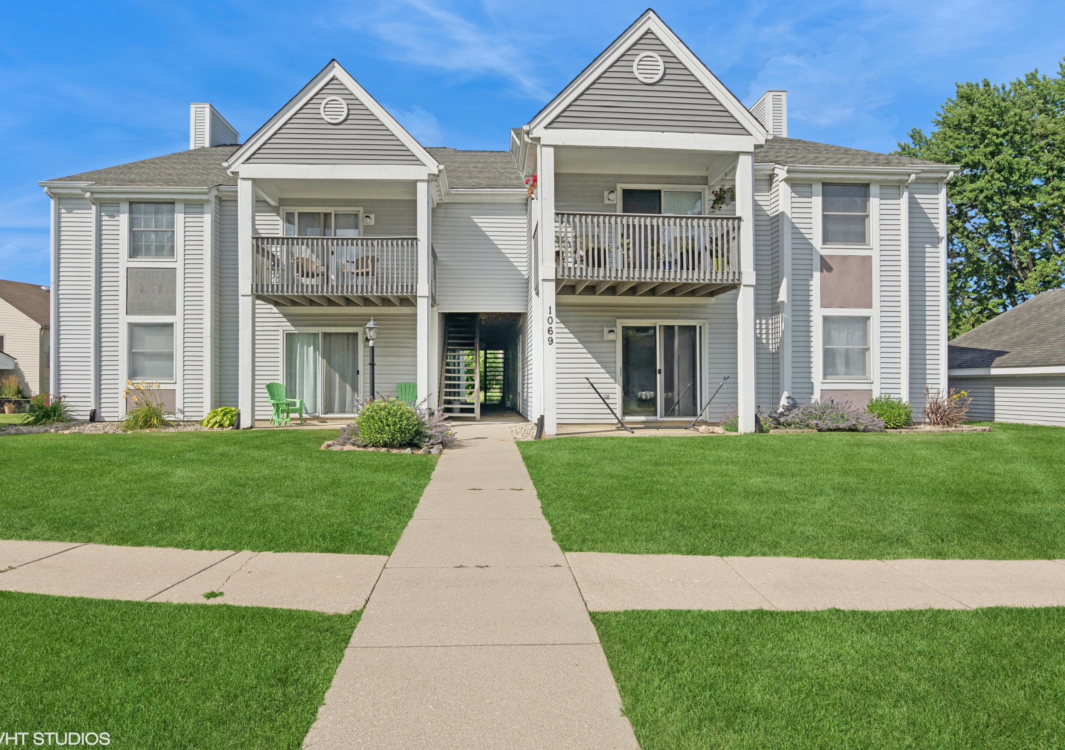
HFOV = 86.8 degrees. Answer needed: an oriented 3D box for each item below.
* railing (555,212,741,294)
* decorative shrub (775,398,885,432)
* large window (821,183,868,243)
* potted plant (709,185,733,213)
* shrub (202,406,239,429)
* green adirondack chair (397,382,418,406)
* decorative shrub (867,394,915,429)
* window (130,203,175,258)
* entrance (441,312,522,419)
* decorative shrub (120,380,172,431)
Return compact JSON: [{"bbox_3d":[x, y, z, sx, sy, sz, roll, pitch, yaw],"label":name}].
[{"bbox_3d":[1.974,-2.212,10.687,3.451,1.238,1.807,0,0,-2],"label":"railing"},{"bbox_3d":[5.564,0.742,10.550,1.900,0.620,0.950,0,0,-3],"label":"decorative shrub"},{"bbox_3d":[6.302,-3.223,11.327,1.035,1.330,0.122,0,0,-2],"label":"large window"},{"bbox_3d":[3.708,-3.387,10.861,0.548,0.548,0.507,0,0,-2],"label":"potted plant"},{"bbox_3d":[-6.491,0.878,11.700,0.760,0.450,0.700,0,0,-3],"label":"shrub"},{"bbox_3d":[-2.660,0.592,12.028,0.750,0.880,0.820,0,0,-2],"label":"green adirondack chair"},{"bbox_3d":[6.909,0.704,10.850,0.850,0.660,0.800,0,0,-3],"label":"decorative shrub"},{"bbox_3d":[-8.520,-3.229,12.620,1.030,1.270,0.100,0,0,-3],"label":"window"},{"bbox_3d":[-1.242,-0.225,14.219,2.030,2.517,1.522,0,0,-2],"label":"entrance"},{"bbox_3d":[-7.999,0.639,11.672,1.015,1.025,0.893,0,0,-2],"label":"decorative shrub"}]

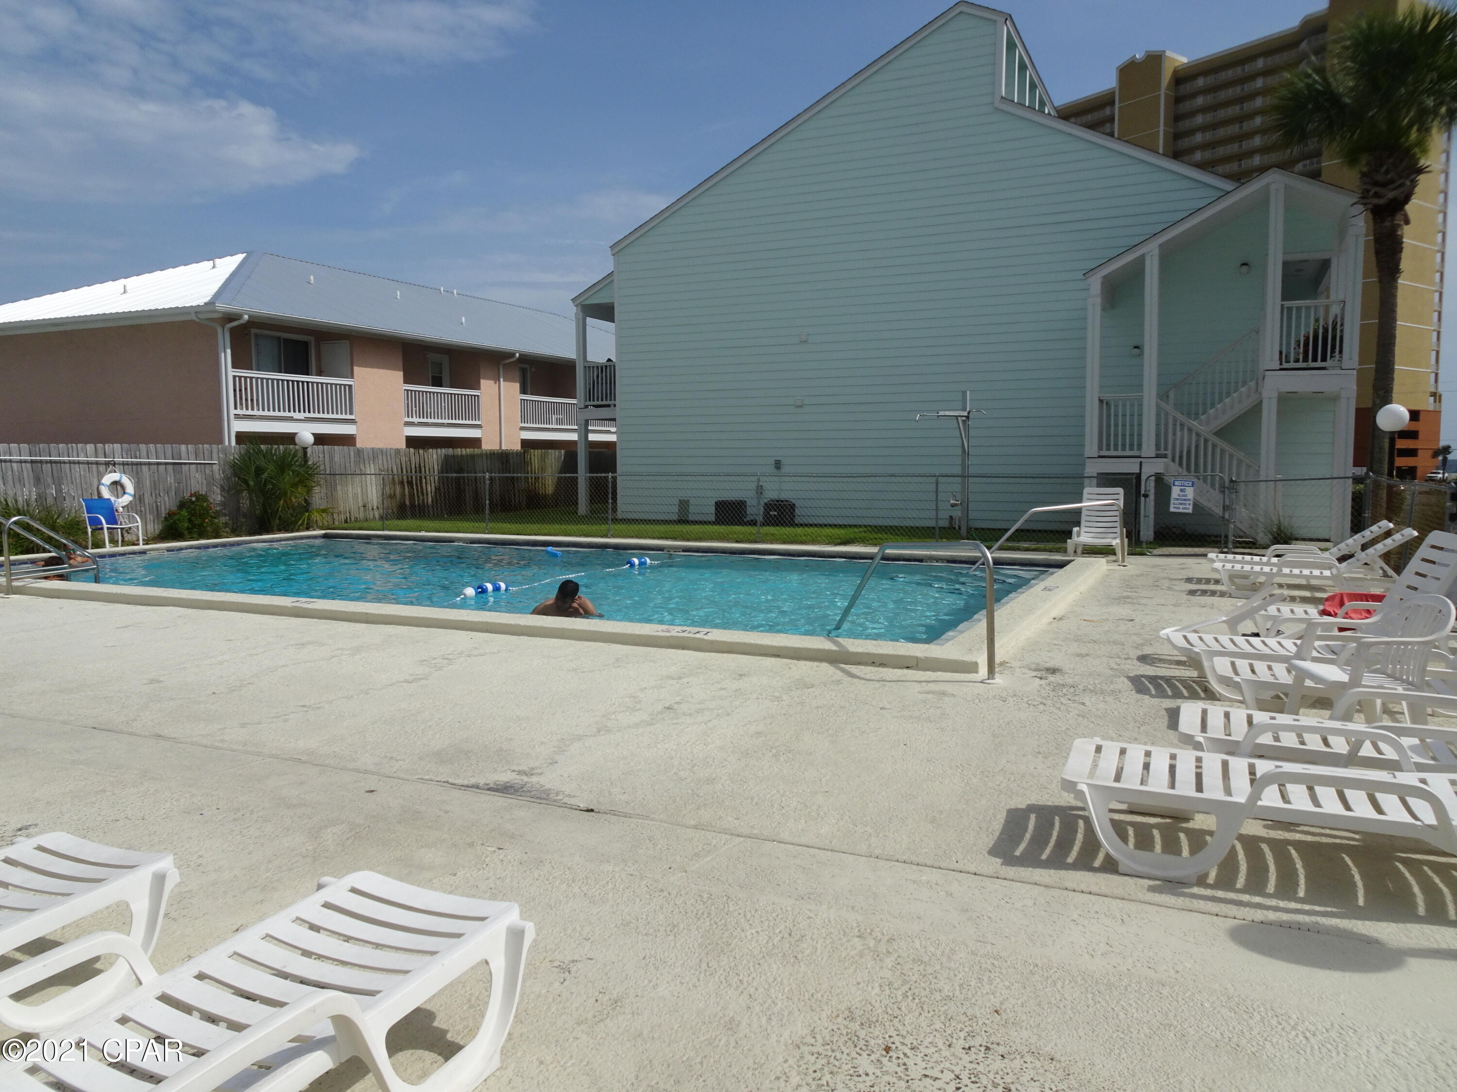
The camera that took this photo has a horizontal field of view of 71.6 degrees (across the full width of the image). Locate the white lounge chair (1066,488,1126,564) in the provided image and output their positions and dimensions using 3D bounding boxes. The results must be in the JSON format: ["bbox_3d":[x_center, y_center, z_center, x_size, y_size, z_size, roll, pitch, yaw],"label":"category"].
[{"bbox_3d":[5.416,-0.323,14.710,0.720,1.000,1.450,2,6,24],"label":"white lounge chair"}]

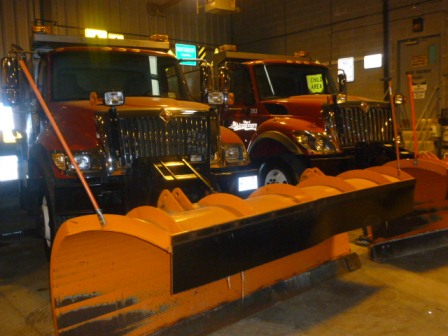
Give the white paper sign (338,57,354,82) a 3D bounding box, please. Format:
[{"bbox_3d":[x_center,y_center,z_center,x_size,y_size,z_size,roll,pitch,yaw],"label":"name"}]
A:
[{"bbox_3d":[3.136,-2.496,10.600,0.020,0.610,0.460,-7,8,-39],"label":"white paper sign"}]

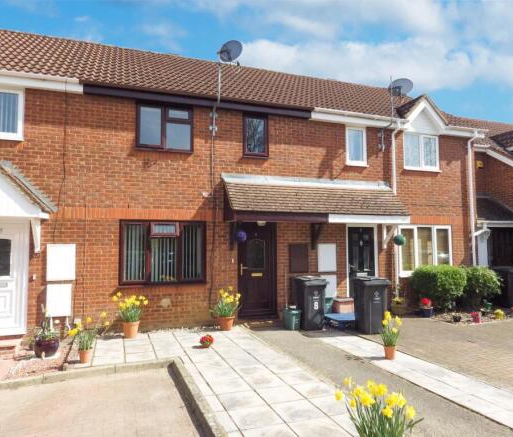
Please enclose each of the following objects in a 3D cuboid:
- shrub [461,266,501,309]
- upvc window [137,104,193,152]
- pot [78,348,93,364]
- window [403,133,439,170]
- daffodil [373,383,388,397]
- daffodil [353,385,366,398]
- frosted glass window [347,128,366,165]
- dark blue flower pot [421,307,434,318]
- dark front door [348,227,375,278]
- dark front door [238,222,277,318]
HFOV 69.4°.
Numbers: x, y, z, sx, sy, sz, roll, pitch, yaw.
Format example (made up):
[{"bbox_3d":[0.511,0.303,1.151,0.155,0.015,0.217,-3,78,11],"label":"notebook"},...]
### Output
[{"bbox_3d":[5.477,1.771,9.377,1.000,1.140,0.950,1,-4,-19],"label":"shrub"},{"bbox_3d":[-1.909,-1.906,7.774,1.167,1.012,0.100,1,-4,-17],"label":"upvc window"},{"bbox_3d":[-2.507,2.002,5.432,0.225,0.225,0.225,1,-4,-19],"label":"pot"},{"bbox_3d":[4.402,-1.763,9.879,1.160,0.990,0.100,1,-4,-19],"label":"window"},{"bbox_3d":[0.870,1.207,2.600,0.086,0.088,0.072,-4,-6,40],"label":"daffodil"},{"bbox_3d":[0.723,1.214,2.600,0.070,0.088,0.078,4,-6,-45],"label":"daffodil"},{"bbox_3d":[2.489,-1.793,9.232,0.521,0.910,0.070,1,-4,-19],"label":"frosted glass window"},{"bbox_3d":[3.946,2.154,8.566,0.273,0.250,0.273,0,-3,0],"label":"dark blue flower pot"},{"bbox_3d":[2.613,1.196,9.148,0.816,1.997,0.080,1,-4,-19],"label":"dark front door"},{"bbox_3d":[0.013,1.143,8.211,0.920,2.120,0.100,1,-4,-19],"label":"dark front door"}]

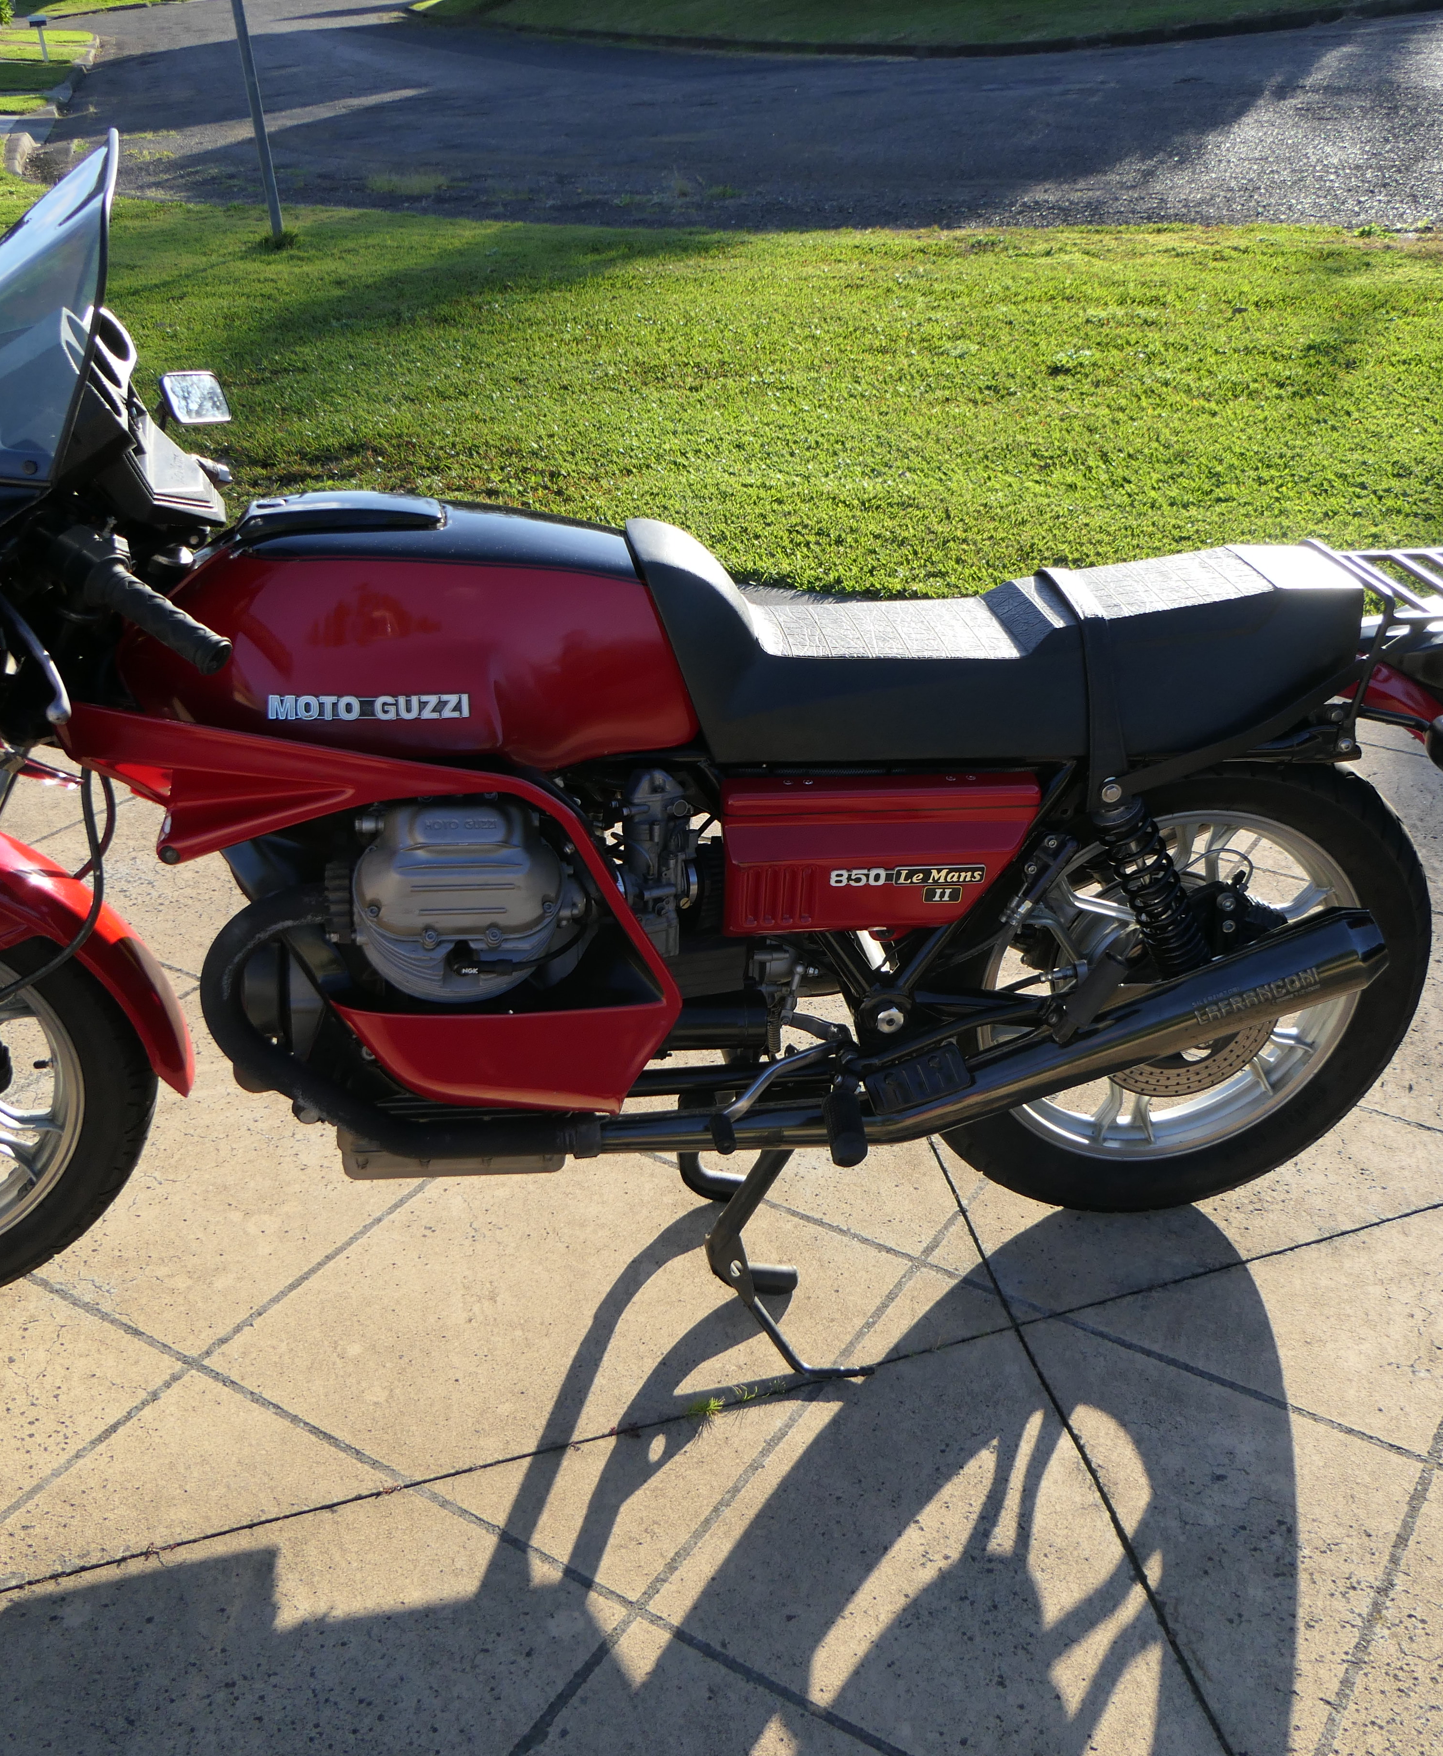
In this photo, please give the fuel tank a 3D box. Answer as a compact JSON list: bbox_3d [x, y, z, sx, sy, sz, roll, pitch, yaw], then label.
[{"bbox_3d":[-0.315,-0.262,1.787,0.575,0.270,0.300,-4,27,-8],"label":"fuel tank"}]

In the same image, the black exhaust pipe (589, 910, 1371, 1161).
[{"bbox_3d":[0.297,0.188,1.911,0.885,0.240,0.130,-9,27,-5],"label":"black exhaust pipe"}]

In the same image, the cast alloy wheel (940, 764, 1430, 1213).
[{"bbox_3d":[0.539,0.129,2.133,0.656,0.656,0.112,-4,27,-8],"label":"cast alloy wheel"}]

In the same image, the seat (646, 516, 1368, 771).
[{"bbox_3d":[0.282,-0.289,1.880,0.785,0.228,0.260,-4,27,-8],"label":"seat"}]

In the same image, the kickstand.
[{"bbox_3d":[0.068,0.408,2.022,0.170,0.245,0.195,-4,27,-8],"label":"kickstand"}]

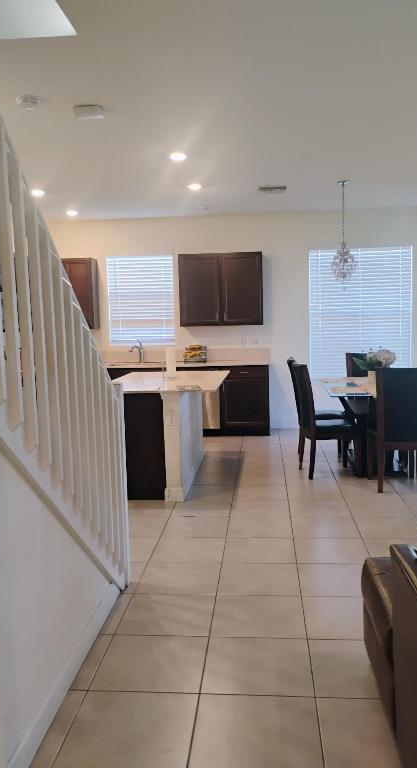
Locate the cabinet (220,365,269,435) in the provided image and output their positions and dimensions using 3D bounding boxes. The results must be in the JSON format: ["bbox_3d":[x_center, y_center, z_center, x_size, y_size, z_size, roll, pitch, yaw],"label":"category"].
[{"bbox_3d":[0.477,0.210,7.977,0.610,0.885,0.600,-1,6,5],"label":"cabinet"}]

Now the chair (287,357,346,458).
[{"bbox_3d":[1.126,0.257,6.491,0.580,1.055,0.480,-1,6,5],"label":"chair"}]

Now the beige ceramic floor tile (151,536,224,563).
[{"bbox_3d":[-0.124,1.081,4.046,0.453,0.010,0.445,-1,6,5],"label":"beige ceramic floor tile"}]

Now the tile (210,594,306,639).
[{"bbox_3d":[0.254,1.175,3.141,0.455,0.010,0.450,-1,6,5],"label":"tile"}]

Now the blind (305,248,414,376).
[{"bbox_3d":[1.967,-0.916,8.076,1.311,1.668,0.060,-1,6,5],"label":"blind"}]

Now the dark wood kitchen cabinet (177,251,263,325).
[{"bbox_3d":[0.172,-1.188,7.984,1.050,0.910,0.340,-1,6,5],"label":"dark wood kitchen cabinet"}]

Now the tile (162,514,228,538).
[{"bbox_3d":[-0.085,1.042,4.525,0.456,0.010,0.452,-1,6,5],"label":"tile"}]

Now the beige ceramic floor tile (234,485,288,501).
[{"bbox_3d":[0.448,0.933,5.337,0.455,0.010,0.452,-1,6,5],"label":"beige ceramic floor tile"}]

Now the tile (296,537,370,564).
[{"bbox_3d":[0.786,1.067,3.964,0.453,0.010,0.445,-1,6,5],"label":"tile"}]

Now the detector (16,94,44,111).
[{"bbox_3d":[-1.055,-1.663,3.672,0.140,0.050,0.140,-1,6,5],"label":"detector"}]

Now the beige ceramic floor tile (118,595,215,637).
[{"bbox_3d":[-0.204,1.183,3.182,0.455,0.010,0.450,-1,6,5],"label":"beige ceramic floor tile"}]

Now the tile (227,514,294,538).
[{"bbox_3d":[0.370,1.027,4.445,0.453,0.010,0.445,-1,6,5],"label":"tile"}]

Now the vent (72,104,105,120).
[{"bbox_3d":[-0.749,-1.700,3.907,0.180,0.036,0.190,-1,6,5],"label":"vent"}]

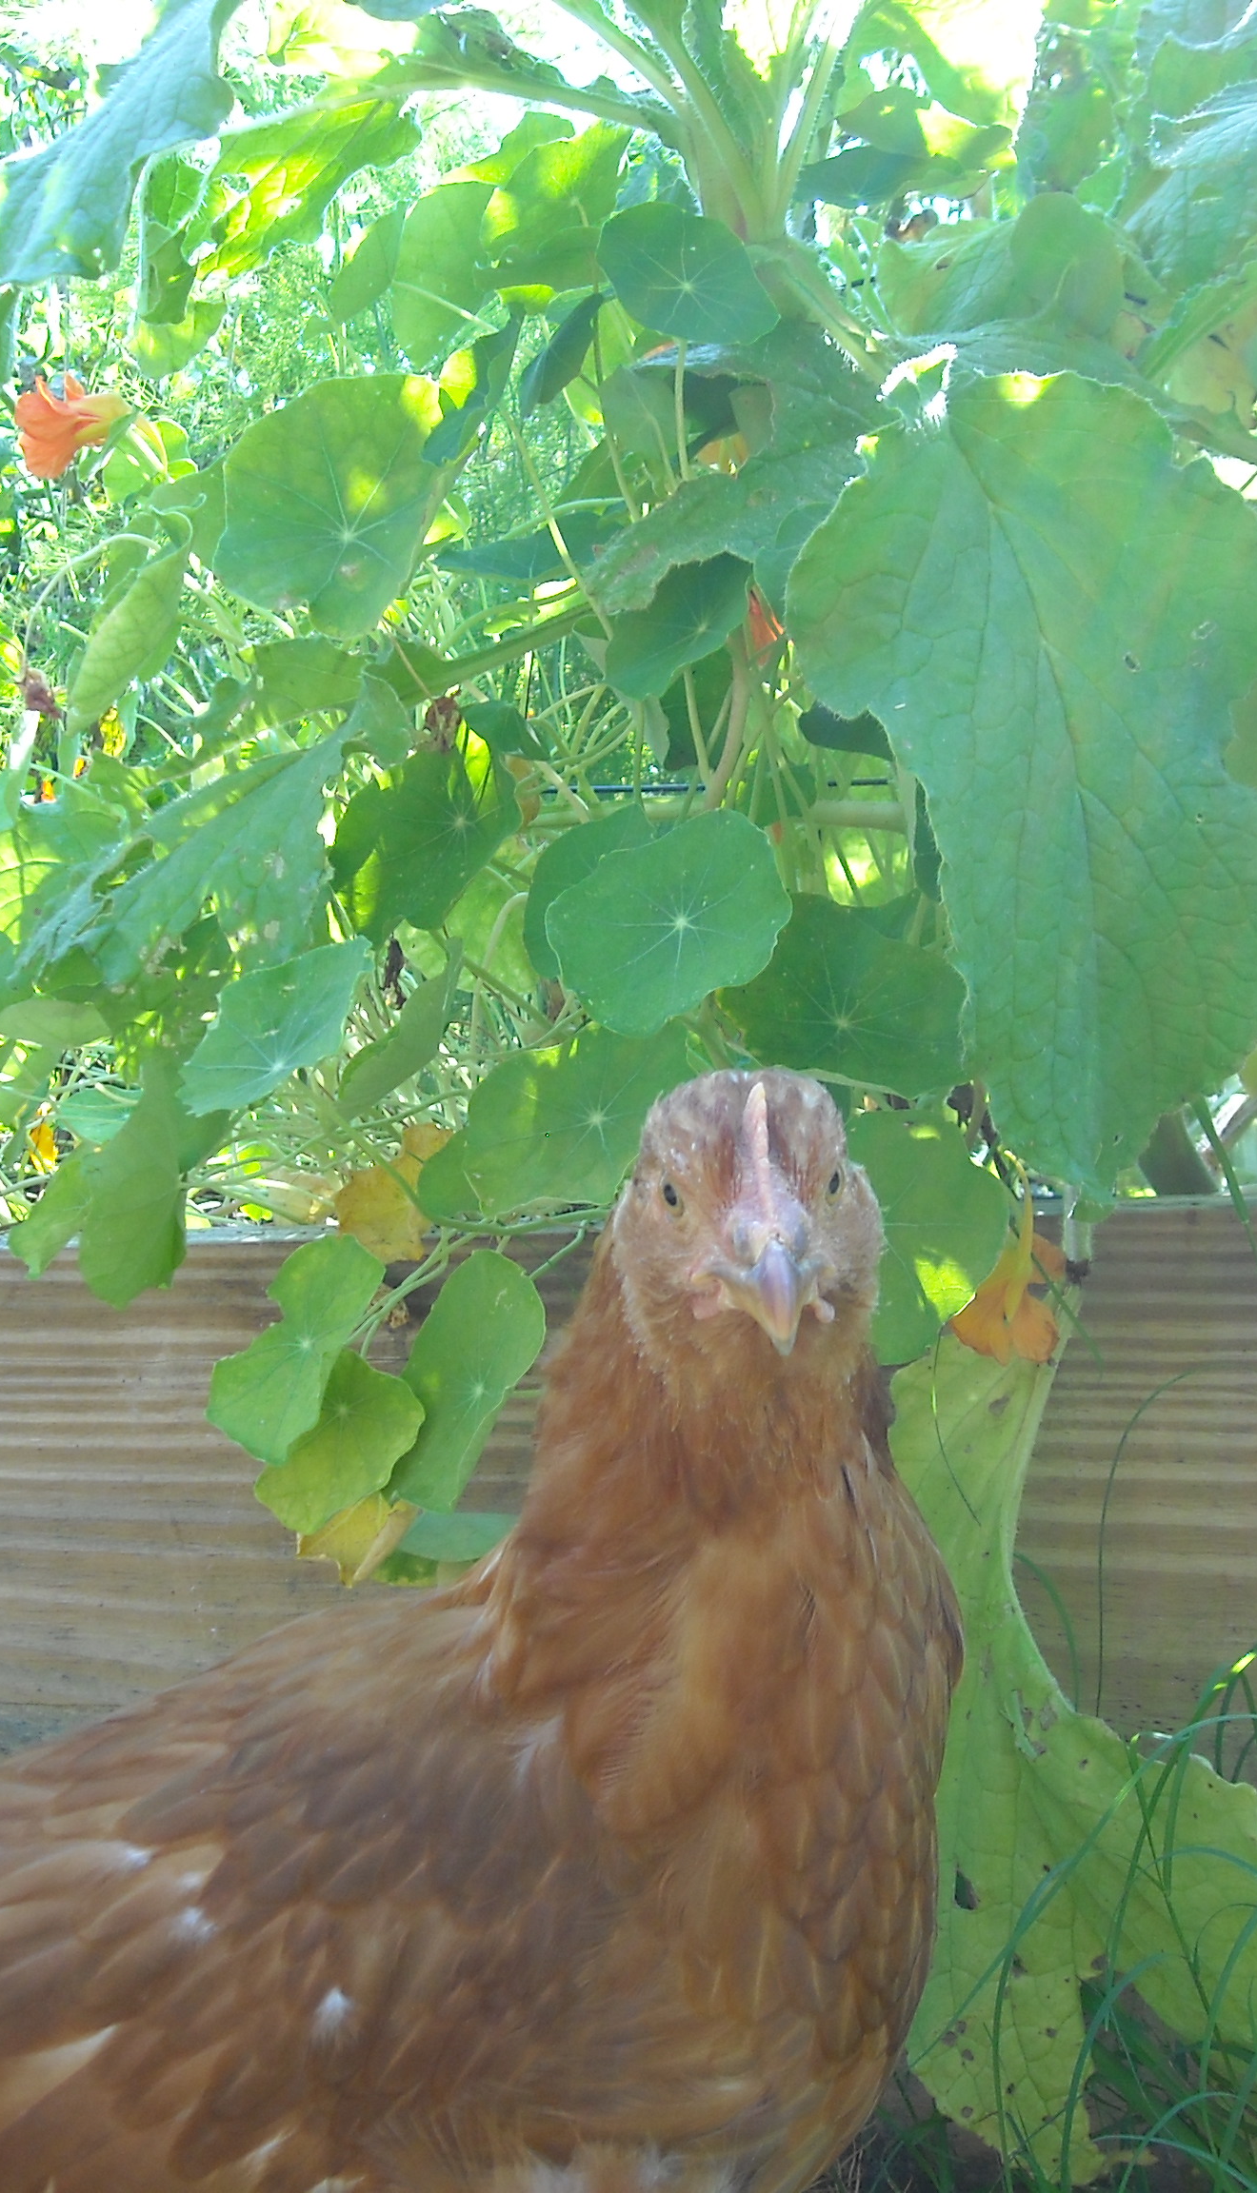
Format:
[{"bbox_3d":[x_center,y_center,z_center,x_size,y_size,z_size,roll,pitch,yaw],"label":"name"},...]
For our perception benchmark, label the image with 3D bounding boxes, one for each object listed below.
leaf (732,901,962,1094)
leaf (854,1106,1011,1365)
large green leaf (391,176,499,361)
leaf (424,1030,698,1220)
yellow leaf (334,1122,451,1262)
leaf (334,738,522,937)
[{"bbox_3d":[0.060,-0.027,0.820,0.068,0.056,0.025,-2,-21,-3],"label":"leaf"},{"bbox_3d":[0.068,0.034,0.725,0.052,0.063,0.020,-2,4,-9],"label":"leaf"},{"bbox_3d":[-0.058,-0.259,0.930,0.035,0.058,0.025,0,4,22],"label":"large green leaf"},{"bbox_3d":[-0.017,0.006,0.770,0.073,0.048,0.025,-2,-16,-6],"label":"leaf"},{"bbox_3d":[-0.063,0.025,0.790,0.034,0.038,0.012,-1,-11,-3],"label":"yellow leaf"},{"bbox_3d":[-0.060,-0.077,0.870,0.055,0.060,0.025,-3,-6,-14],"label":"leaf"}]

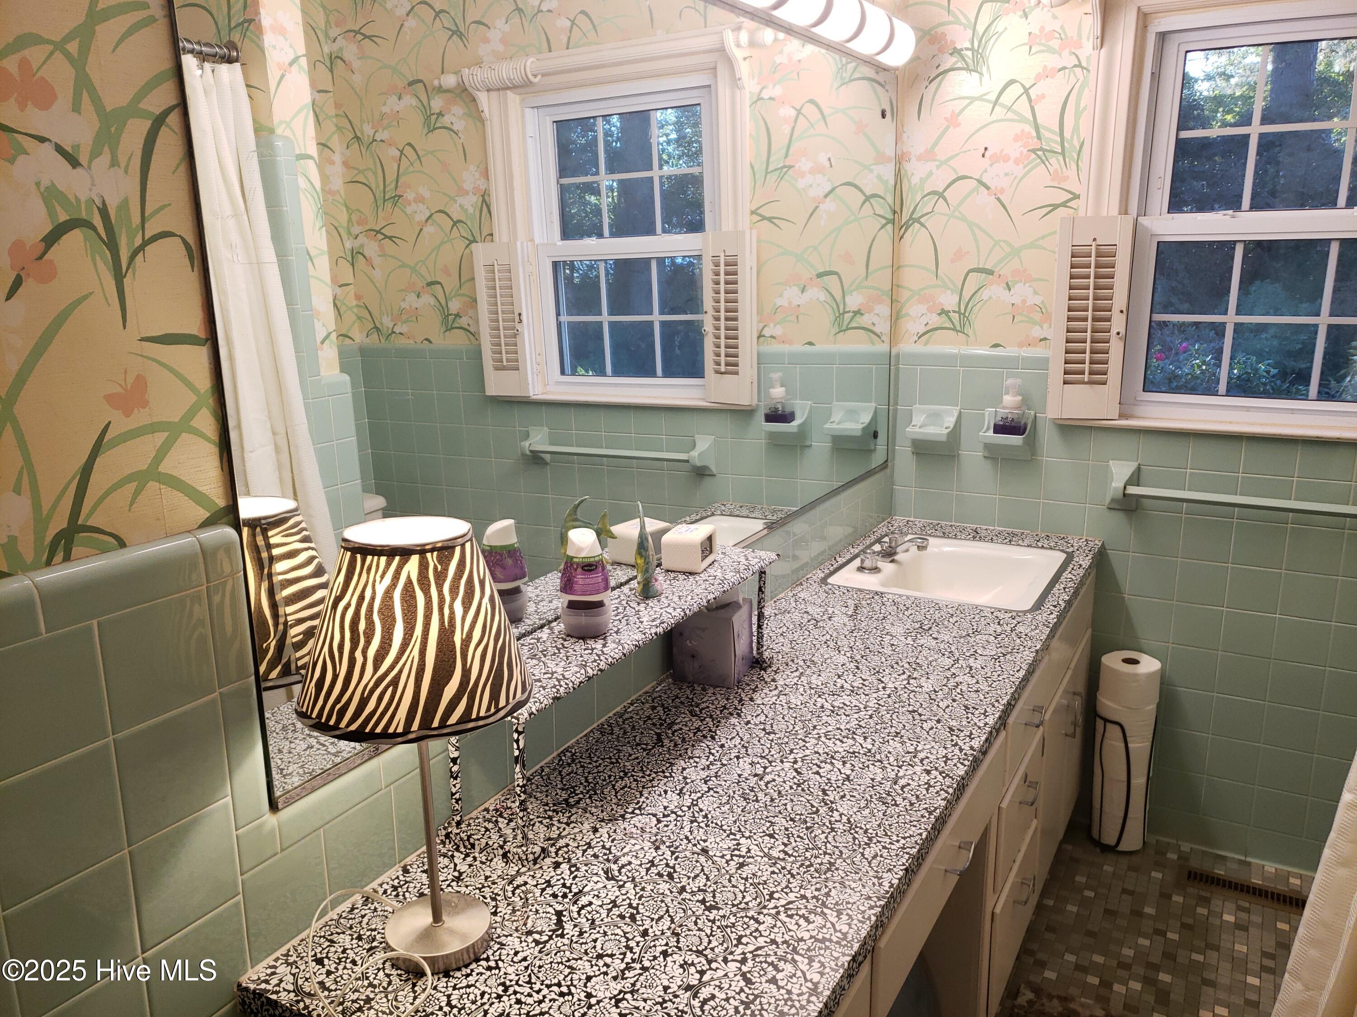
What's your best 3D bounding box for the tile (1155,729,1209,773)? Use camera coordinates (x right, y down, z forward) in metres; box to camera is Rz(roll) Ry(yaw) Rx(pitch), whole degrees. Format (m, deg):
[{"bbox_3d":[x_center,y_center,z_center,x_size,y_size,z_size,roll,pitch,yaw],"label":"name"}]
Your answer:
[{"bbox_3d":[1.269,0.608,2.558,0.108,0.108,0.010,7,15,29],"label":"tile"}]

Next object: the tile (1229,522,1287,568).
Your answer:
[{"bbox_3d":[1.380,0.086,2.419,0.109,0.109,0.010,7,15,28],"label":"tile"}]

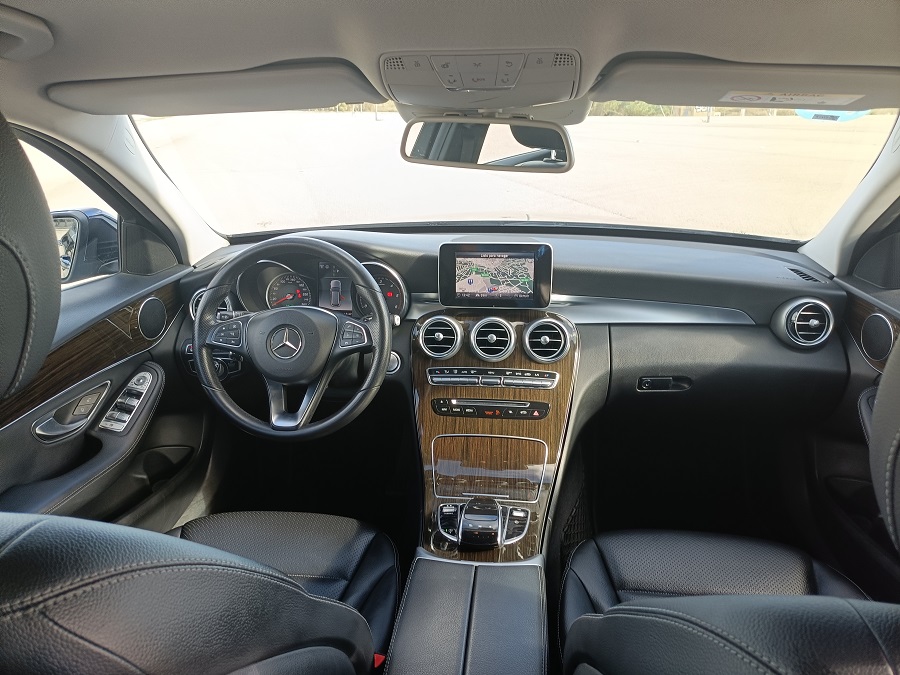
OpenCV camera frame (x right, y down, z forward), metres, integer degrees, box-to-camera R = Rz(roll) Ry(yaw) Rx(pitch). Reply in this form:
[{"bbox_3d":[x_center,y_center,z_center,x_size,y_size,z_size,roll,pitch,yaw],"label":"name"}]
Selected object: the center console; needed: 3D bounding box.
[{"bbox_3d":[0.066,0.084,1.139,0.325,0.420,0.490,2,20,7],"label":"center console"}]

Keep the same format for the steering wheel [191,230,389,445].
[{"bbox_3d":[-0.290,0.001,1.210,0.375,0.375,0.110,2,-4,7],"label":"steering wheel"}]

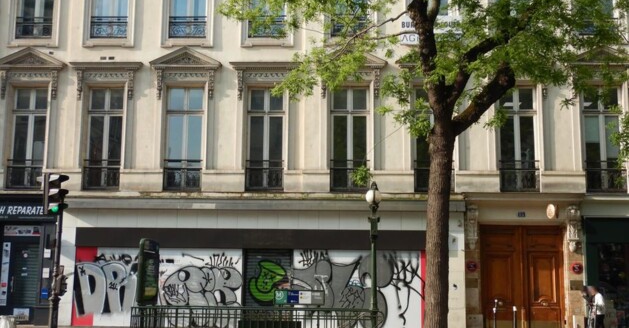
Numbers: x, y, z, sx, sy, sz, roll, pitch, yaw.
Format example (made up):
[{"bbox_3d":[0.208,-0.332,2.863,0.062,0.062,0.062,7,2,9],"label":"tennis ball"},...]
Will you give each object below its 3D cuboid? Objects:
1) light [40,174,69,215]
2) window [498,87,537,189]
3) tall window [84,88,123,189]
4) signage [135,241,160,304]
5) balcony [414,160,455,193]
[{"bbox_3d":[-5.637,0.660,17.475,0.400,0.891,0.320,-4,-10,29],"label":"light"},{"bbox_3d":[6.856,-0.825,26.883,1.220,3.479,0.250,0,-9,3],"label":"window"},{"bbox_3d":[-7.204,-0.878,27.502,1.220,3.479,0.250,0,-9,3],"label":"tall window"},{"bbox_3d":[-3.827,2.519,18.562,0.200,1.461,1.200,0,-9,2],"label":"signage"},{"bbox_3d":[3.979,0.414,26.472,1.414,1.083,0.150,0,-9,2],"label":"balcony"}]

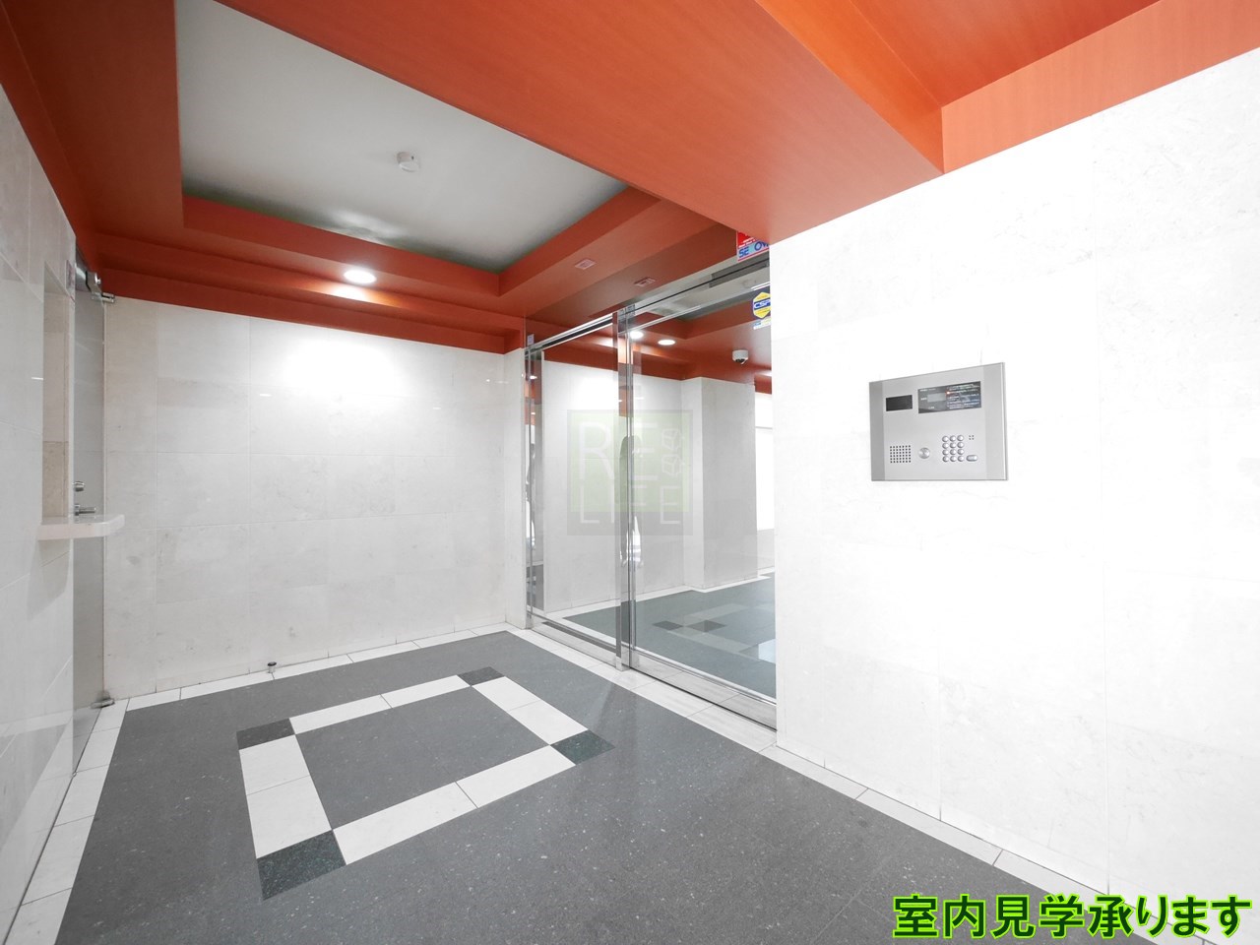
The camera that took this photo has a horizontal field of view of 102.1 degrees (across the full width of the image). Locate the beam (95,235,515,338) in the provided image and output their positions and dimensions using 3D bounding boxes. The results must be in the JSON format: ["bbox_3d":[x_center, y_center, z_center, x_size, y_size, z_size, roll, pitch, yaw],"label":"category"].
[{"bbox_3d":[-1.743,-1.095,3.198,2.207,0.095,0.223,-1,0,-40],"label":"beam"}]

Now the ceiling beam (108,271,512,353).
[{"bbox_3d":[-1.835,-0.981,3.309,2.207,0.129,0.113,-1,0,-40],"label":"ceiling beam"}]

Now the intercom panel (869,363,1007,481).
[{"bbox_3d":[0.994,-0.147,1.668,0.034,0.350,0.392,0,-1,-40],"label":"intercom panel"}]

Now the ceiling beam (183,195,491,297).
[{"bbox_3d":[-1.506,-1.219,2.917,1.570,0.146,0.113,-1,0,-40],"label":"ceiling beam"}]

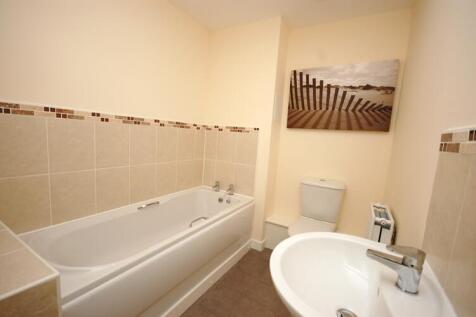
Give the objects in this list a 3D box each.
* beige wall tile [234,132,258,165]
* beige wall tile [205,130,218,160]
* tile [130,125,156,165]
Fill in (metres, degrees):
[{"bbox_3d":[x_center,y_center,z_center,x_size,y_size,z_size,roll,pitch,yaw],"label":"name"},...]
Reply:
[{"bbox_3d":[0.084,-0.094,2.111,0.268,0.330,0.010,8,8,31],"label":"beige wall tile"},{"bbox_3d":[-0.321,-0.150,2.353,0.179,0.330,0.010,8,8,31],"label":"beige wall tile"},{"bbox_3d":[-0.819,-0.110,1.720,0.010,0.330,0.246,8,8,31],"label":"tile"}]

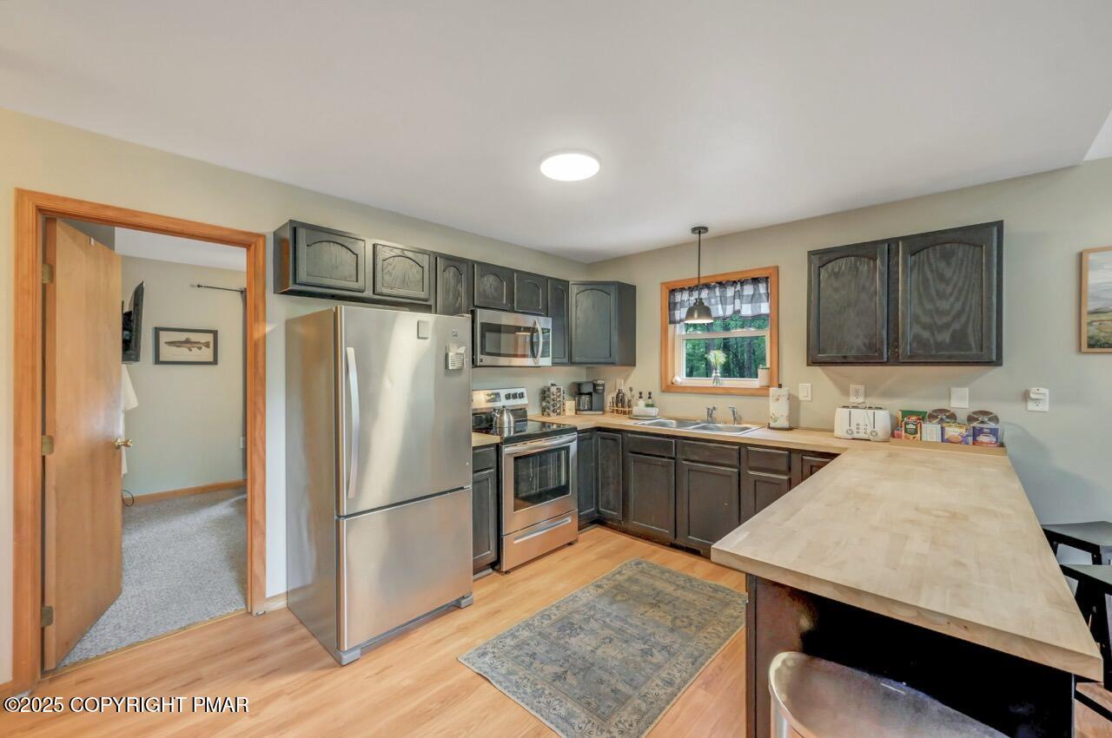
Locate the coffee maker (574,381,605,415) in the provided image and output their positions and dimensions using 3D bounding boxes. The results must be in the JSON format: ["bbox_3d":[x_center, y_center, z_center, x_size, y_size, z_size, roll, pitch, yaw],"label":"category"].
[{"bbox_3d":[0.333,0.276,4.234,0.265,0.335,0.235,0,0,-2],"label":"coffee maker"}]

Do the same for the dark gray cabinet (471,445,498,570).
[{"bbox_3d":[-0.720,0.928,2.975,0.620,0.877,0.310,0,0,43],"label":"dark gray cabinet"}]

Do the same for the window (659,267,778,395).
[{"bbox_3d":[1.346,-0.282,3.610,0.980,0.984,0.120,0,0,43],"label":"window"}]

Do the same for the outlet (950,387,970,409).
[{"bbox_3d":[2.405,0.174,2.569,0.077,0.118,0.010,0,0,43],"label":"outlet"}]

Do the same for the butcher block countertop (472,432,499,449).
[{"bbox_3d":[-0.709,0.469,2.968,0.645,0.040,0.315,0,0,43],"label":"butcher block countertop"}]

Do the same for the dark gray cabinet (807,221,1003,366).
[{"bbox_3d":[2.090,-0.395,2.652,0.900,0.757,0.317,0,0,43],"label":"dark gray cabinet"}]

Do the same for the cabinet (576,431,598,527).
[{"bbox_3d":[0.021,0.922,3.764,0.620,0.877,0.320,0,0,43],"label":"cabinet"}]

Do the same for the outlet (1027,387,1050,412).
[{"bbox_3d":[2.625,0.169,2.347,0.077,0.128,0.035,0,0,43],"label":"outlet"}]

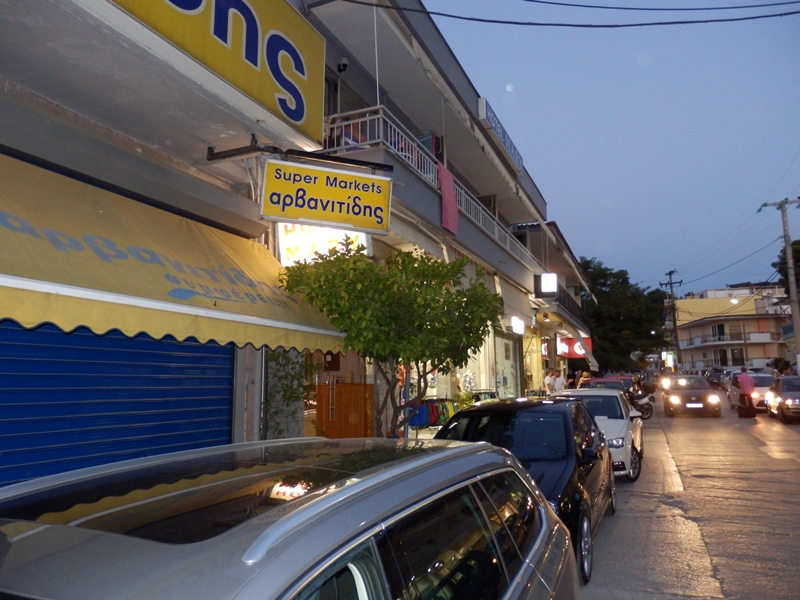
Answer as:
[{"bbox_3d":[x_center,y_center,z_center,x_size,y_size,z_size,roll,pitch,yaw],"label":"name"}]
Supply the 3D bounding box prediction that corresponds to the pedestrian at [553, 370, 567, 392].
[{"bbox_3d":[5.516,3.260,19.822,0.420,1.670,0.500,2,-9,-18],"label":"pedestrian"}]

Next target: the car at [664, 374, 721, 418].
[{"bbox_3d":[11.387,3.717,22.714,1.720,1.480,4.150,-4,-9,22],"label":"car"}]

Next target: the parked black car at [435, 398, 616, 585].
[{"bbox_3d":[1.262,1.784,6.251,1.770,1.440,4.250,-4,-9,23],"label":"parked black car"}]

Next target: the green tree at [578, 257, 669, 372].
[{"bbox_3d":[14.963,1.667,39.462,7.000,9.530,7.000,-4,-9,23],"label":"green tree"}]

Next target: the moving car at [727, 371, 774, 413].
[{"bbox_3d":[14.950,3.833,24.255,1.740,1.490,4.000,-3,-9,18],"label":"moving car"}]

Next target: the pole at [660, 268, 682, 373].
[{"bbox_3d":[24.190,2.455,50.691,1.800,10.110,0.400,-5,-10,23],"label":"pole"}]

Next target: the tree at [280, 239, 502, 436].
[{"bbox_3d":[-0.091,0.861,6.819,2.600,3.230,2.500,-4,-9,23],"label":"tree"}]

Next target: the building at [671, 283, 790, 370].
[{"bbox_3d":[40.746,4.359,71.379,13.000,10.600,10.000,-3,-9,14],"label":"building"}]

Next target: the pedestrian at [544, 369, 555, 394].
[{"bbox_3d":[5.072,3.173,19.370,0.380,1.740,0.500,2,-9,-21],"label":"pedestrian"}]

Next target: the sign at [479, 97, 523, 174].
[{"bbox_3d":[2.497,-3.852,14.006,0.160,0.500,3.700,-4,-9,23],"label":"sign"}]

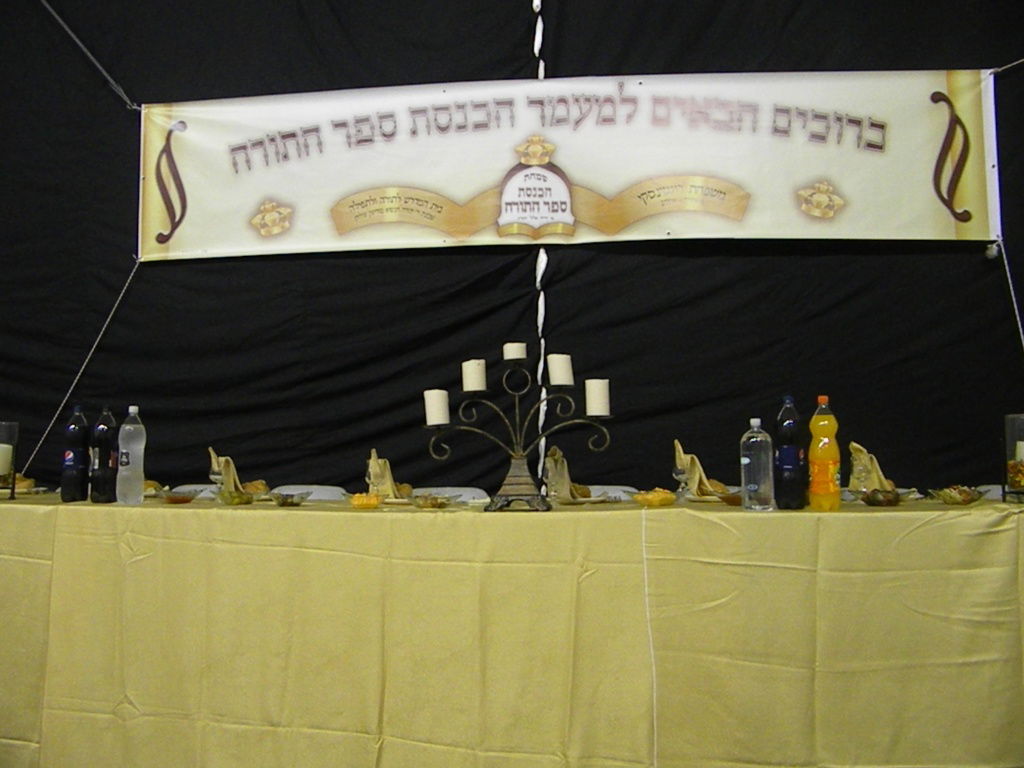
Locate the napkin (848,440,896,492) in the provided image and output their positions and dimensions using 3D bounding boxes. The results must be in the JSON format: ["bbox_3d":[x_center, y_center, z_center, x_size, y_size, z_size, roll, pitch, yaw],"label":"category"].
[{"bbox_3d":[1.141,0.265,2.630,0.140,0.170,0.110,-1,-3,10],"label":"napkin"}]

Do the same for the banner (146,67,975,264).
[{"bbox_3d":[0.164,-1.032,4.020,4.160,0.800,0.060,0,-4,6],"label":"banner"}]

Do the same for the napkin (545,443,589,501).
[{"bbox_3d":[0.185,0.295,2.790,0.135,0.185,0.120,-1,-4,9],"label":"napkin"}]

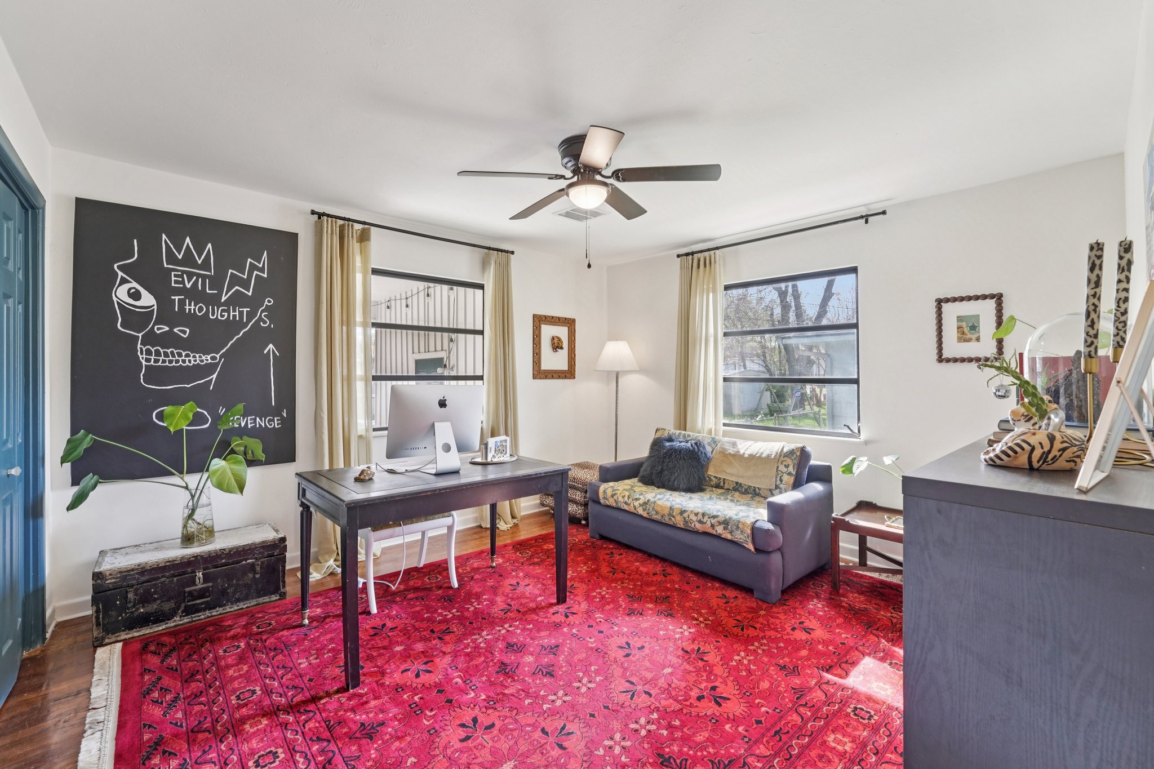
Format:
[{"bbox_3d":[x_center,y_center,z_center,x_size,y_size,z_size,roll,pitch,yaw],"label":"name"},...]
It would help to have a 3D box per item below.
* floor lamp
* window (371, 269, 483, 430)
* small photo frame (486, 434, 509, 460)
[{"bbox_3d":[0.371,0.409,4.152,0.415,1.648,0.415,0,0,6],"label":"floor lamp"},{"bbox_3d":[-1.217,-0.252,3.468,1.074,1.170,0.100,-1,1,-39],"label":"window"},{"bbox_3d":[-0.453,0.368,2.566,0.136,0.129,0.040,-1,1,-39],"label":"small photo frame"}]

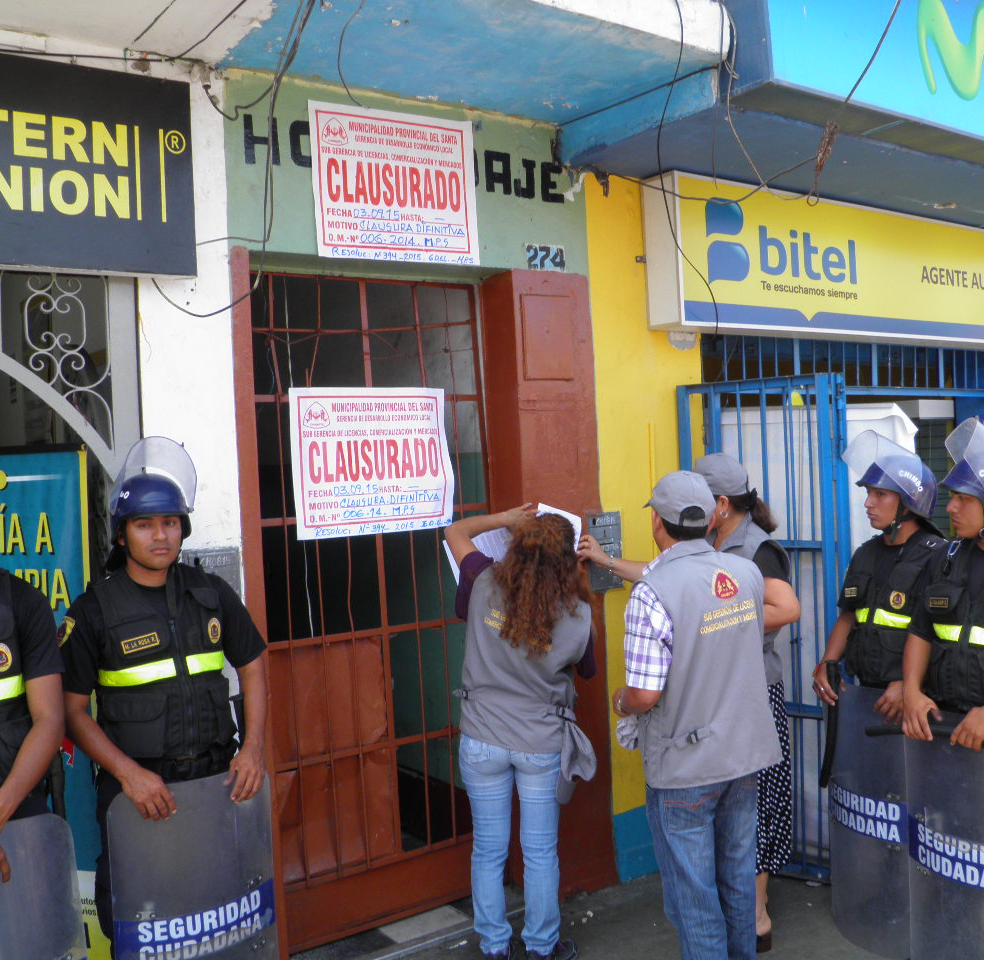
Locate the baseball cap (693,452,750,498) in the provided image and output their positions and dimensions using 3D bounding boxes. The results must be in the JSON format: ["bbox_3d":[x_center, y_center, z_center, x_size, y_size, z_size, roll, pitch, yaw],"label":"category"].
[{"bbox_3d":[0.756,-0.012,3.520,0.260,0.150,0.180,-2,1,28],"label":"baseball cap"}]

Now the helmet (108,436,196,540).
[{"bbox_3d":[-0.928,0.029,2.830,0.225,0.295,0.300,-5,4,-36],"label":"helmet"}]

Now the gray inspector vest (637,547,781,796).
[{"bbox_3d":[0.627,0.532,3.000,0.460,0.700,0.300,-5,4,-33],"label":"gray inspector vest"}]

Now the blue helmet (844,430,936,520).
[{"bbox_3d":[1.309,-0.015,3.400,0.290,0.280,0.230,-3,1,-9],"label":"blue helmet"}]

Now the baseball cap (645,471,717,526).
[{"bbox_3d":[0.553,0.054,3.020,0.175,0.155,0.270,-4,3,-18],"label":"baseball cap"}]

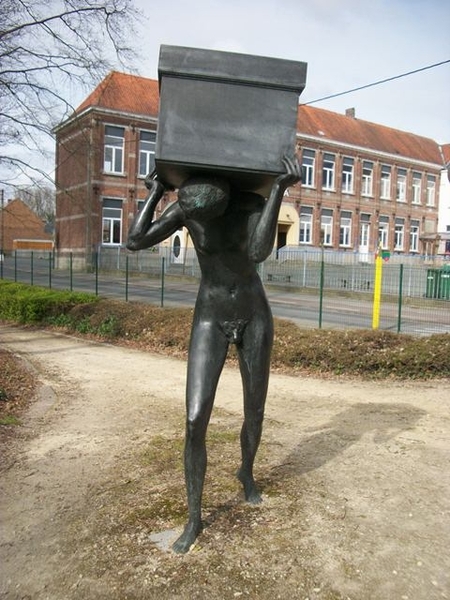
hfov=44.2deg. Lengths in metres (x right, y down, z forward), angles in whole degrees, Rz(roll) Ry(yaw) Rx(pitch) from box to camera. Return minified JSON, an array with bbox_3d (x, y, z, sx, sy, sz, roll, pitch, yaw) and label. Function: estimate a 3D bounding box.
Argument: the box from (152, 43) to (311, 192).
[{"bbox_3d":[0.000,-0.831,2.701,0.651,0.503,0.526,5,-2,-5],"label":"box"}]

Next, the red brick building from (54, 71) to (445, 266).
[{"bbox_3d":[5.160,-8.974,44.688,36.160,13.216,5.920,-1,5,-37],"label":"red brick building"}]

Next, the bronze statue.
[{"bbox_3d":[-0.112,0.289,3.018,0.858,1.954,0.992,2,4,0],"label":"bronze statue"}]

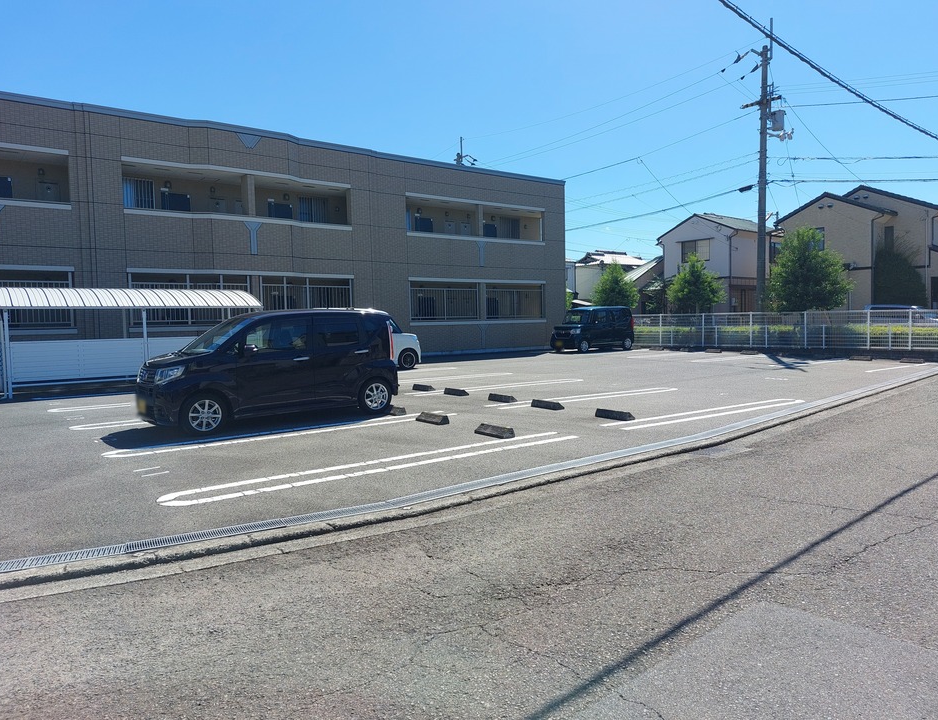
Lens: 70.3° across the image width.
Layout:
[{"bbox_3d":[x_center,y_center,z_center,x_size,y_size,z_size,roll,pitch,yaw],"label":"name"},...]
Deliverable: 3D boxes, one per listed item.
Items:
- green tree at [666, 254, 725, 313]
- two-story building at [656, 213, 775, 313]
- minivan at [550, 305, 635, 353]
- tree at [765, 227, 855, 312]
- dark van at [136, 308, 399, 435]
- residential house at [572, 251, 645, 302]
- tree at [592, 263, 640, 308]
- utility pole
[{"bbox_3d":[9.052,-2.370,26.600,2.400,3.700,2.400,-4,4,-37],"label":"green tree"},{"bbox_3d":[14.807,-4.954,39.500,6.200,7.300,5.300,-4,4,-37],"label":"two-story building"},{"bbox_3d":[4.750,-1.205,25.950,3.395,1.790,1.480,-4,4,-37],"label":"minivan"},{"bbox_3d":[11.868,-2.484,23.200,2.900,4.300,2.950,-4,4,-37],"label":"tree"},{"bbox_3d":[-2.820,0.063,9.455,3.395,1.630,1.480,-4,5,-39],"label":"dark van"},{"bbox_3d":[12.575,-6.250,60.000,6.800,7.300,5.200,-4,4,-37],"label":"residential house"},{"bbox_3d":[6.559,-2.530,29.800,2.200,3.700,2.200,-4,4,-37],"label":"tree"},{"bbox_3d":[10.861,-6.426,24.800,0.800,12.100,1.500,-4,4,-37],"label":"utility pole"}]

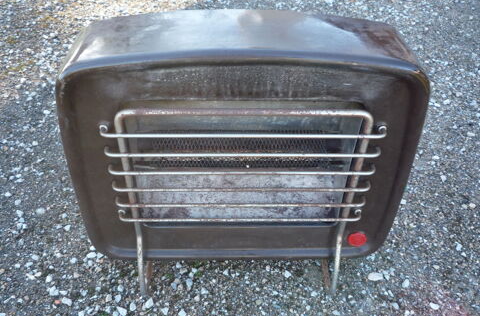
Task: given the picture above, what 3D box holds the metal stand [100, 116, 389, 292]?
[{"bbox_3d":[0.005,0.096,0.762,0.447,0.439,0.065,1,36,0],"label":"metal stand"}]

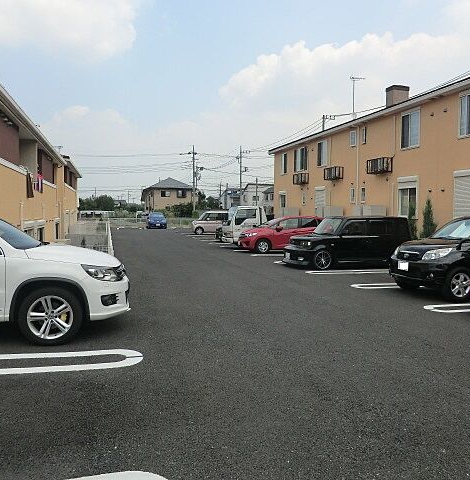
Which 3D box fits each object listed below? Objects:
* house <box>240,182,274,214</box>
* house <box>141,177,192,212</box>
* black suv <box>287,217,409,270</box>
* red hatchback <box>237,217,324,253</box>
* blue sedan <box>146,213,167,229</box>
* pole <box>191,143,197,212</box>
[{"bbox_3d":[4.574,-7.753,91.694,8.500,7.500,8.000,0,4,-16],"label":"house"},{"bbox_3d":[-12.428,-7.691,83.192,8.100,8.100,9.700,-1,4,-21],"label":"house"},{"bbox_3d":[3.592,0.052,14.451,3.900,1.630,1.690,0,4,-16],"label":"black suv"},{"bbox_3d":[2.111,-0.267,19.244,3.955,1.530,1.695,0,4,-16],"label":"red hatchback"},{"bbox_3d":[-7.442,-1.812,41.972,1.720,1.480,4.300,0,4,-16],"label":"blue sedan"},{"bbox_3d":[-6.369,-8.801,69.595,0.600,12.100,0.600,0,4,-16],"label":"pole"}]

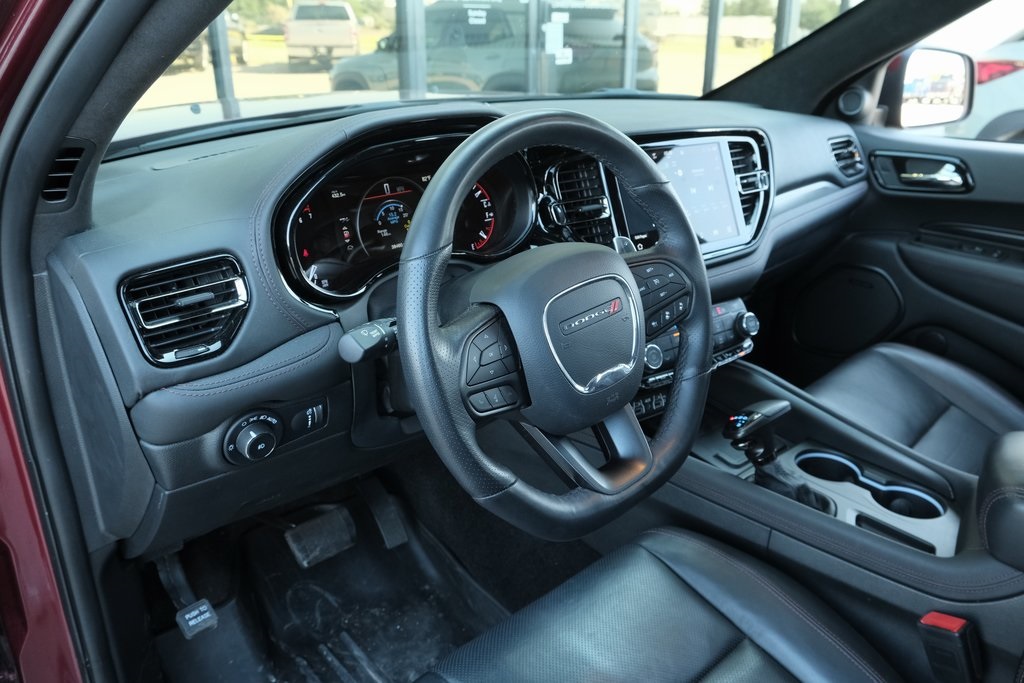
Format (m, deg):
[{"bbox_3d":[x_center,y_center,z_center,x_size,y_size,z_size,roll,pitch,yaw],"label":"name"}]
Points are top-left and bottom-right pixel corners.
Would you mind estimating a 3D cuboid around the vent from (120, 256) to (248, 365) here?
[{"bbox_3d":[-0.305,-0.029,0.698,0.040,0.090,0.104,-7,12,45],"label":"vent"}]

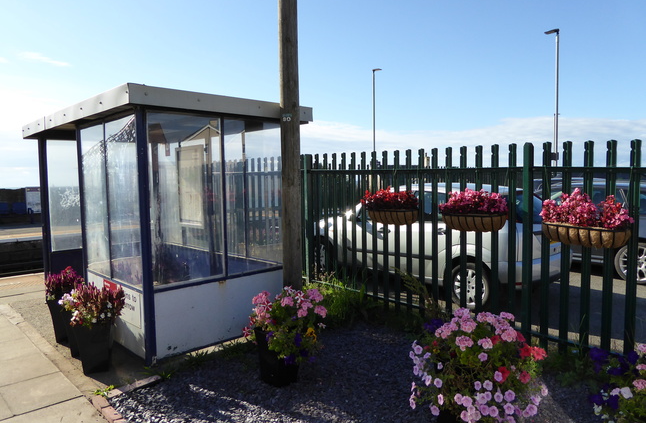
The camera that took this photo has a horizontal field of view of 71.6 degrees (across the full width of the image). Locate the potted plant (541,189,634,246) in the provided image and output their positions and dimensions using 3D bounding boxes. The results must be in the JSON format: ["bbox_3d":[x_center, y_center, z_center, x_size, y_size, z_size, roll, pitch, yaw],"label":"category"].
[{"bbox_3d":[1.964,0.046,3.373,0.270,0.437,0.611,-5,7,-44],"label":"potted plant"}]

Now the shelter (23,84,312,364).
[{"bbox_3d":[-1.966,0.036,5.383,3.293,2.330,1.974,4,7,44],"label":"shelter"}]

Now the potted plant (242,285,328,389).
[{"bbox_3d":[-0.309,0.978,3.613,0.671,0.769,0.609,0,5,0],"label":"potted plant"}]

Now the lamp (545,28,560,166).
[{"bbox_3d":[6.884,-2.442,13.728,0.500,6.000,0.220,4,7,44],"label":"lamp"}]

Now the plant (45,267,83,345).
[{"bbox_3d":[-2.616,0.901,4.511,0.410,0.760,0.410,4,7,44],"label":"plant"}]

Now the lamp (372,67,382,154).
[{"bbox_3d":[2.220,-2.785,18.306,0.500,6.000,0.220,4,7,44],"label":"lamp"}]

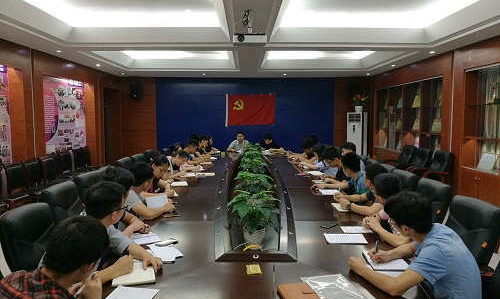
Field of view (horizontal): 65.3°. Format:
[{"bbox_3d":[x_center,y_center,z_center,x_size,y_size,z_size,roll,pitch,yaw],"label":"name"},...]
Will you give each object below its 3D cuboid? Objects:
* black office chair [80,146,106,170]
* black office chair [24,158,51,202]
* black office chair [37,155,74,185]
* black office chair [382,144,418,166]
[{"bbox_3d":[-3.437,0.467,8.493,0.580,0.910,0.570,0,4,0],"label":"black office chair"},{"bbox_3d":[-3.327,0.626,6.349,0.580,0.910,0.570,0,4,0],"label":"black office chair"},{"bbox_3d":[-3.350,0.585,6.898,0.580,0.910,0.570,0,4,0],"label":"black office chair"},{"bbox_3d":[3.135,0.445,8.169,0.640,1.000,0.600,-1,4,-10],"label":"black office chair"}]

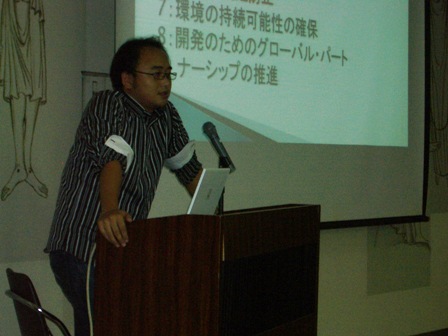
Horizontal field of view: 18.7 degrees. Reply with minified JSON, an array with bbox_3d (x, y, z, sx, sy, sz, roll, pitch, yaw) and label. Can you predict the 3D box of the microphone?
[{"bbox_3d":[-0.016,-0.077,5.100,0.049,0.220,0.049,-28,-12,0],"label":"microphone"}]

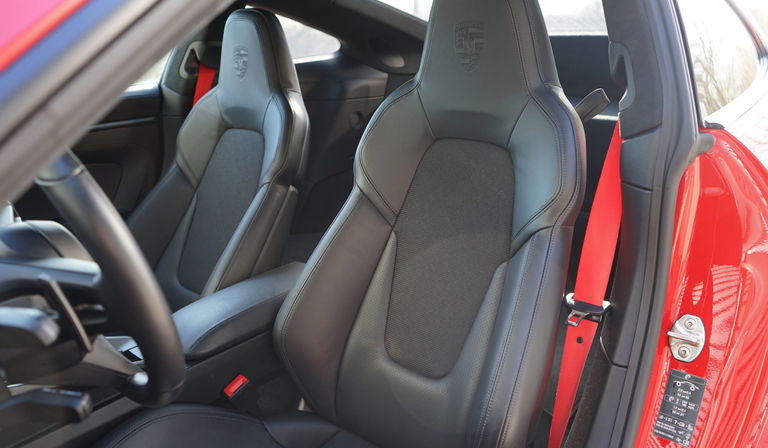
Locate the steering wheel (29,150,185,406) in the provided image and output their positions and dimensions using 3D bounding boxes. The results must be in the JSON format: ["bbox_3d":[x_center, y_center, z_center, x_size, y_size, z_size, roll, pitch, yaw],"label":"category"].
[{"bbox_3d":[-0.341,0.047,0.621,0.365,0.365,0.090,13,38,40],"label":"steering wheel"}]

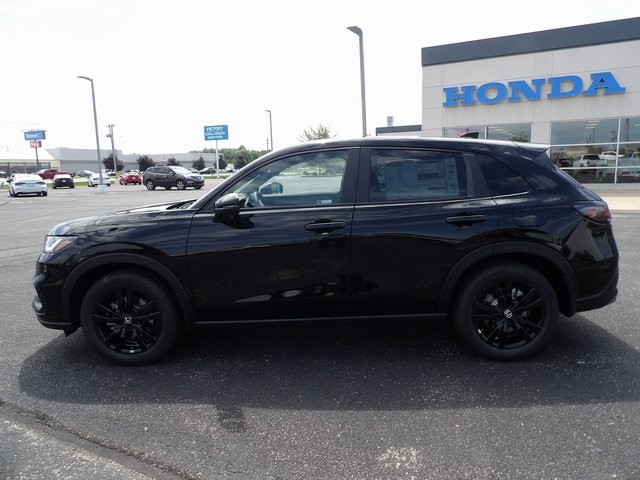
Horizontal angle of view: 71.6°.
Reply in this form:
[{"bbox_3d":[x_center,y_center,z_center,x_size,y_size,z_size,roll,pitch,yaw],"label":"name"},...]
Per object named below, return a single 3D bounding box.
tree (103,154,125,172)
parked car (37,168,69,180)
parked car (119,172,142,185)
[{"bbox_3d":[-47.356,-17.414,102.000,4.700,4.940,4.700,-2,9,0],"label":"tree"},{"bbox_3d":[-47.780,-11.810,80.000,2.000,1.900,5.700,4,11,30],"label":"parked car"},{"bbox_3d":[-22.082,-7.120,51.709,1.820,1.430,4.700,-7,11,-32],"label":"parked car"}]

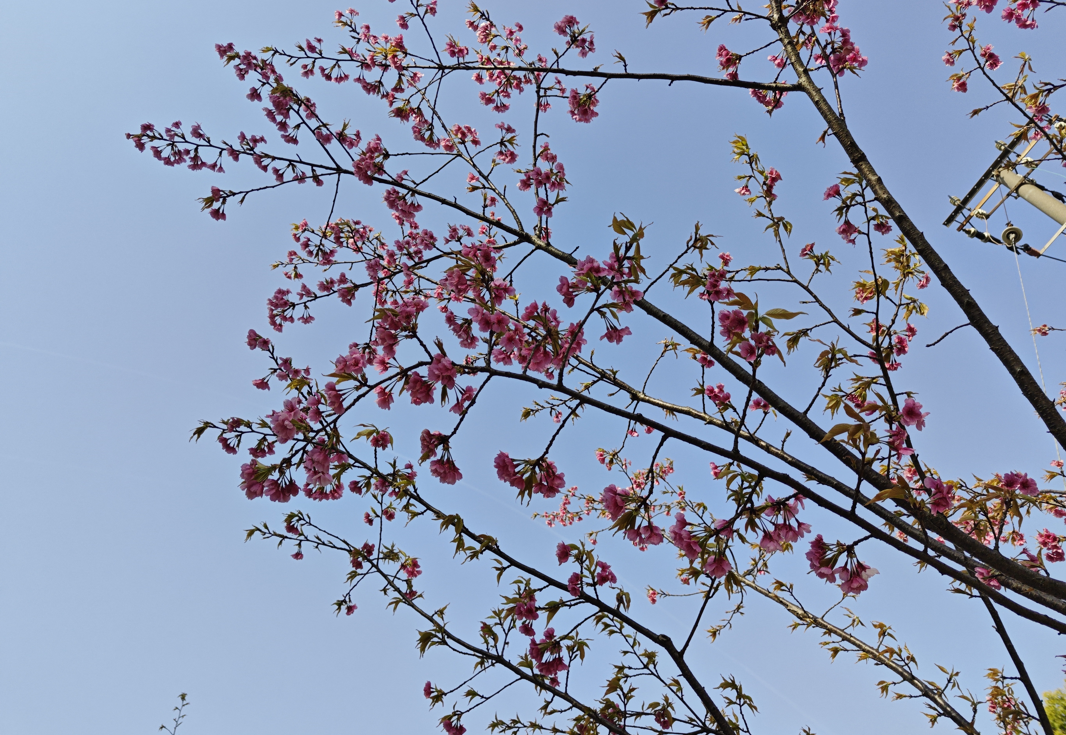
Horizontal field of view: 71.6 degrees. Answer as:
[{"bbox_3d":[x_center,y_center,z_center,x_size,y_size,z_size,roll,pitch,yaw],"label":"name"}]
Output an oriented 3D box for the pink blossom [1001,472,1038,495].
[{"bbox_3d":[0.803,0.191,1.220,0.059,0.038,0.037,0,-55,0],"label":"pink blossom"}]

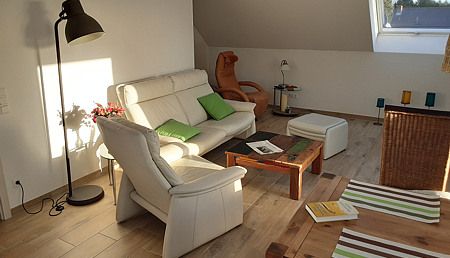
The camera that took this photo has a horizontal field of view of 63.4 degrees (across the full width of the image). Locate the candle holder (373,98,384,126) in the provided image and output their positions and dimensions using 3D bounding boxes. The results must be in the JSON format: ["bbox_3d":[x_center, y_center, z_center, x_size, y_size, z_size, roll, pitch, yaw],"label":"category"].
[{"bbox_3d":[2.554,-0.286,6.018,0.142,0.435,0.142,9,19,29],"label":"candle holder"}]

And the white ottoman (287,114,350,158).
[{"bbox_3d":[1.231,0.079,4.834,0.567,0.405,0.567,-15,22,-42],"label":"white ottoman"}]

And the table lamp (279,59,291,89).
[{"bbox_3d":[1.143,-1.039,6.794,0.223,0.476,0.202,9,19,29],"label":"table lamp"}]

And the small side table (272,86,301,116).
[{"bbox_3d":[1.111,-0.523,6.744,0.557,0.486,0.557,0,16,0],"label":"small side table"}]

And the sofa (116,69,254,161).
[{"bbox_3d":[-0.390,-0.116,4.480,0.941,0.982,1.822,9,19,29],"label":"sofa"}]

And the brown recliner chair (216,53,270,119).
[{"bbox_3d":[0.281,-0.747,6.359,0.931,1.134,0.790,8,18,25],"label":"brown recliner chair"}]

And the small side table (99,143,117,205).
[{"bbox_3d":[-0.985,0.419,3.595,0.537,0.456,0.537,9,19,29],"label":"small side table"}]

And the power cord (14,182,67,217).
[{"bbox_3d":[-1.597,0.579,3.303,0.314,0.314,0.375,9,19,29],"label":"power cord"}]

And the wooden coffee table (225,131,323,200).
[{"bbox_3d":[0.554,0.367,3.929,0.796,0.364,0.775,9,19,28],"label":"wooden coffee table"}]

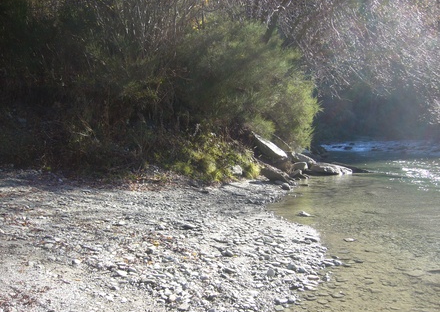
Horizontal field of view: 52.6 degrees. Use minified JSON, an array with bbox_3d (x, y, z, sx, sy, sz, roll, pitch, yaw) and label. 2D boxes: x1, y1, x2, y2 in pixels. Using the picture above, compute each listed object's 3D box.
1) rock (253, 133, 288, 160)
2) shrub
[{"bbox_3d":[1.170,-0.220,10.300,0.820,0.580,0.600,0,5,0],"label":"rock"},{"bbox_3d":[0.700,-1.820,11.300,3.500,3.250,2.800,0,5,0],"label":"shrub"}]

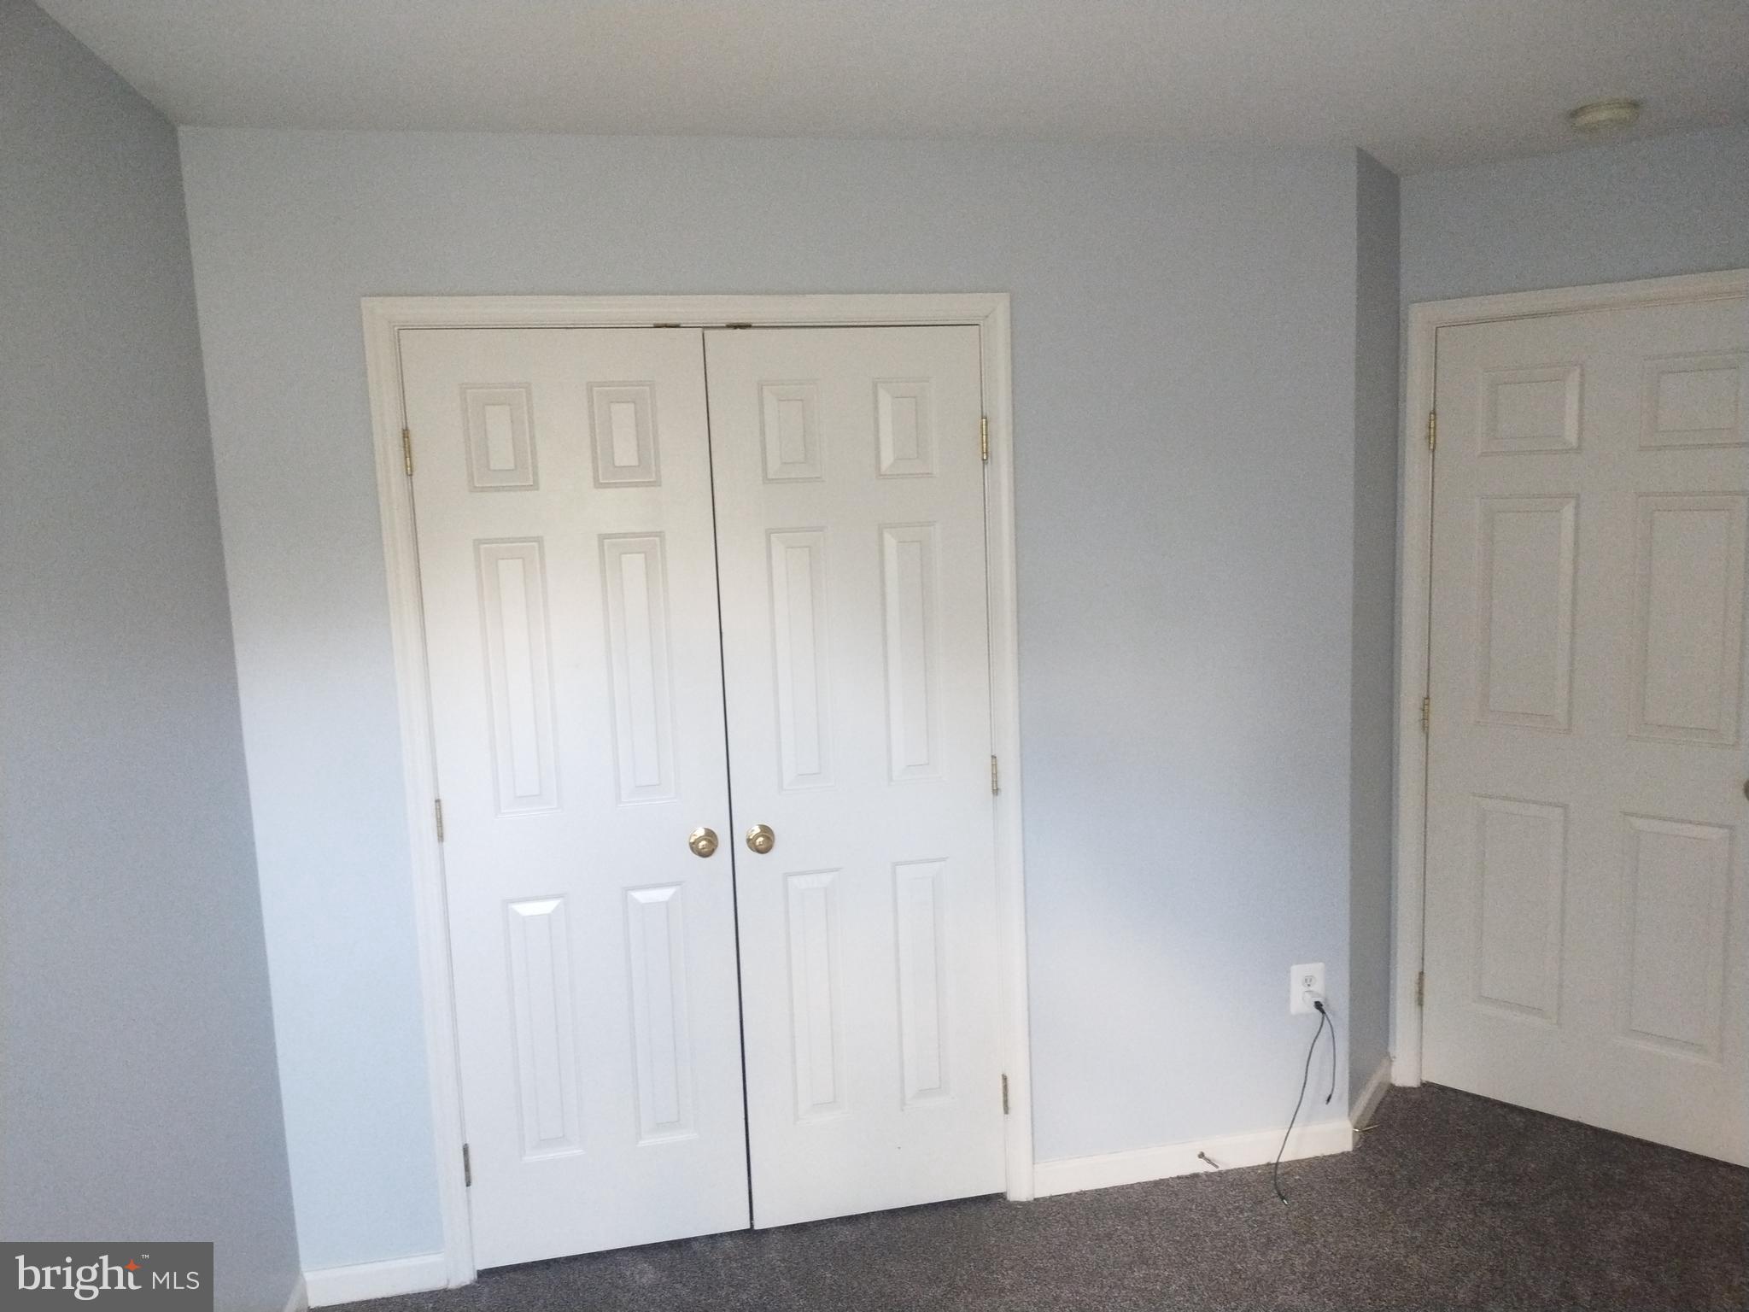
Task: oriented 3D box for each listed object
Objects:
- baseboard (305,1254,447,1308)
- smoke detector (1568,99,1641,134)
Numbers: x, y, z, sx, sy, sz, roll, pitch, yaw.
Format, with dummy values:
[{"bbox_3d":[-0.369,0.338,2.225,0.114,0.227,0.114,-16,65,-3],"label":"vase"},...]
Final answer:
[{"bbox_3d":[-1.088,1.359,2.753,0.300,0.080,0.014,-4,8,-11],"label":"baseboard"},{"bbox_3d":[1.554,-1.137,2.688,0.136,0.036,0.136,-4,8,-11],"label":"smoke detector"}]

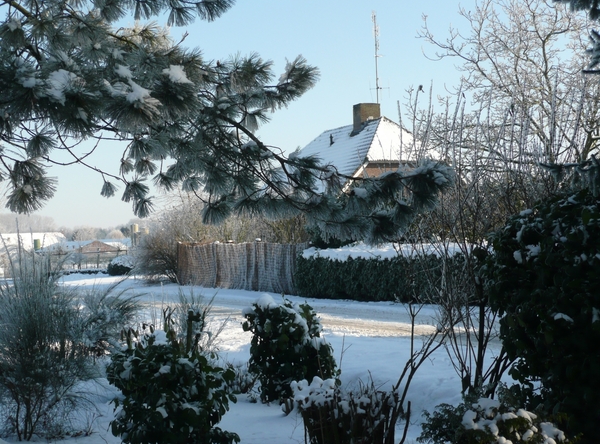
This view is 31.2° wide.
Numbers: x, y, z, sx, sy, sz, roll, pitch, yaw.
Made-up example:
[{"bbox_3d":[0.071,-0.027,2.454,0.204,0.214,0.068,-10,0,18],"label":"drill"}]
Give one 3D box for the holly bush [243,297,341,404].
[{"bbox_3d":[-0.100,1.340,11.400,1.000,1.150,0.950,0,-1,0],"label":"holly bush"}]

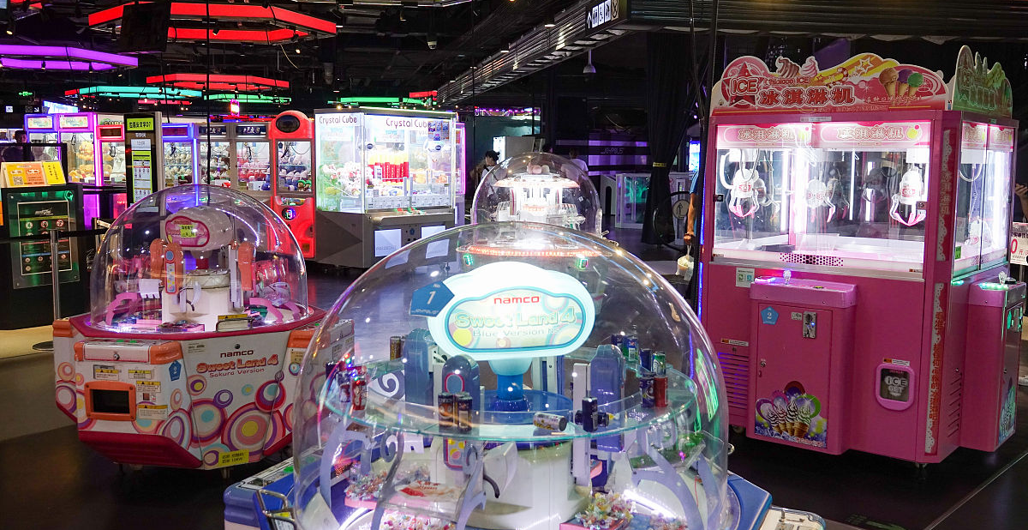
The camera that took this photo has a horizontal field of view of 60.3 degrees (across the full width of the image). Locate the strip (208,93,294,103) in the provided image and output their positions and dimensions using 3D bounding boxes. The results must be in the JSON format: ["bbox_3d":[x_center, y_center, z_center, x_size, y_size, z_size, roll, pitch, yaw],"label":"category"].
[{"bbox_3d":[-8.775,-5.273,28.116,3.135,0.170,2.722,-1,7,-12],"label":"strip"}]

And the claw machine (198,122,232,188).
[{"bbox_3d":[-4.499,-1.258,14.357,0.800,2.043,0.850,4,8,29],"label":"claw machine"}]

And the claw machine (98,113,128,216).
[{"bbox_3d":[-6.638,-1.417,15.522,0.800,2.055,0.850,4,8,29],"label":"claw machine"}]

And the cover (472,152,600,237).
[{"bbox_3d":[0.174,-0.497,6.800,0.990,0.740,0.990,0,7,0],"label":"cover"}]

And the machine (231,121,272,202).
[{"bbox_3d":[-3.791,-1.201,13.969,0.800,2.032,0.850,4,8,29],"label":"machine"}]

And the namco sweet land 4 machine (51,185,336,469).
[{"bbox_3d":[-1.682,0.264,4.803,1.588,1.385,1.588,2,7,11],"label":"namco sweet land 4 machine"}]

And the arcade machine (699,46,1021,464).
[{"bbox_3d":[1.968,-0.091,5.003,1.520,2.075,1.520,6,9,40],"label":"arcade machine"}]

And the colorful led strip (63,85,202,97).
[{"bbox_3d":[-10.910,-5.013,25.925,3.300,0.170,2.858,-1,7,-12],"label":"colorful led strip"}]

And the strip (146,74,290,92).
[{"bbox_3d":[-7.302,-4.518,22.044,3.300,0.170,2.858,-1,7,-12],"label":"strip"}]

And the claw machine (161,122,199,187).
[{"bbox_3d":[-5.205,-1.308,14.746,0.800,2.041,0.850,4,8,29],"label":"claw machine"}]

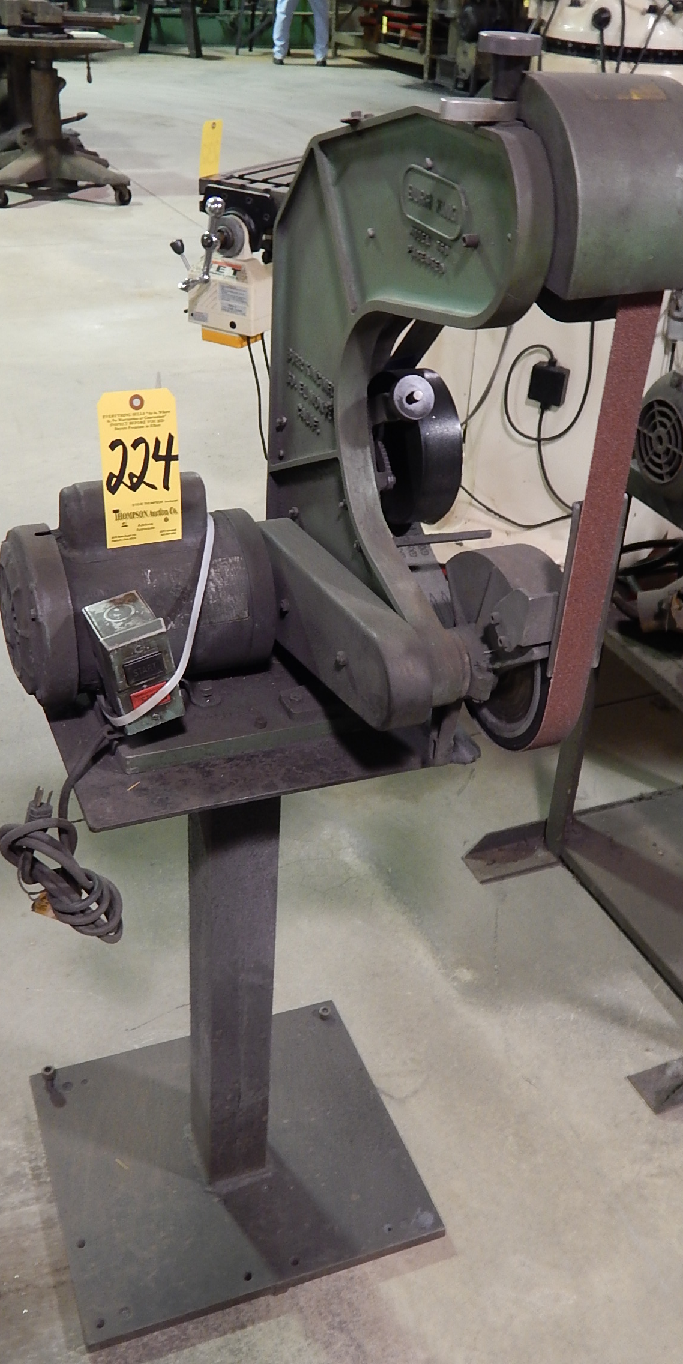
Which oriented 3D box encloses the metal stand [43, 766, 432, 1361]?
[{"bbox_3d":[-0.135,0.333,1.488,0.465,0.754,0.414,-9,33,-20],"label":"metal stand"}]

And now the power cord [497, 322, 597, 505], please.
[{"bbox_3d":[0.498,-0.645,2.950,0.250,0.460,0.060,21,35,26],"label":"power cord"}]

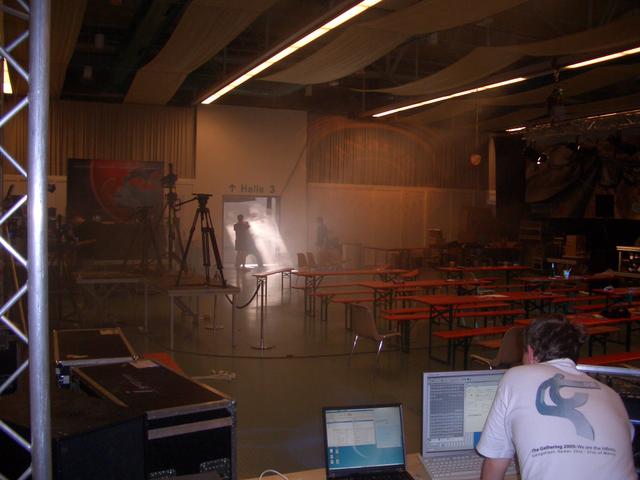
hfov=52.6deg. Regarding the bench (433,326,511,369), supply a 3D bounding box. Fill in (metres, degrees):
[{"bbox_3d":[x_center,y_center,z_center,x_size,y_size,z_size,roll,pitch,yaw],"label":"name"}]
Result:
[{"bbox_3d":[2.428,1.359,8.079,2.200,0.460,0.250,0,3,-24],"label":"bench"}]

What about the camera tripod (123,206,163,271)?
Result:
[{"bbox_3d":[-3.263,-0.044,11.895,0.650,1.140,0.620,1,3,0],"label":"camera tripod"}]

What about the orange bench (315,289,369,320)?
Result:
[{"bbox_3d":[0.843,1.176,11.690,2.200,0.460,0.250,0,3,-24],"label":"orange bench"}]

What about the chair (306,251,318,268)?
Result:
[{"bbox_3d":[-0.091,0.731,17.575,0.520,0.790,0.480,0,3,-22],"label":"chair"}]

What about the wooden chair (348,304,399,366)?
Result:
[{"bbox_3d":[0.686,1.177,8.212,0.500,0.770,0.460,-1,3,-33],"label":"wooden chair"}]

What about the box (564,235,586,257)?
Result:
[{"bbox_3d":[5.542,0.113,14.117,0.420,0.480,0.380,2,3,27],"label":"box"}]

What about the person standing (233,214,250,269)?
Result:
[{"bbox_3d":[-2.521,0.057,20.959,0.520,1.770,0.350,1,3,6],"label":"person standing"}]

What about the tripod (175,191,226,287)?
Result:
[{"bbox_3d":[-1.670,-0.005,9.360,0.720,1.330,0.650,0,3,-6],"label":"tripod"}]

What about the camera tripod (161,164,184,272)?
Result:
[{"bbox_3d":[-2.655,-0.422,11.656,0.500,1.930,0.480,1,3,0],"label":"camera tripod"}]

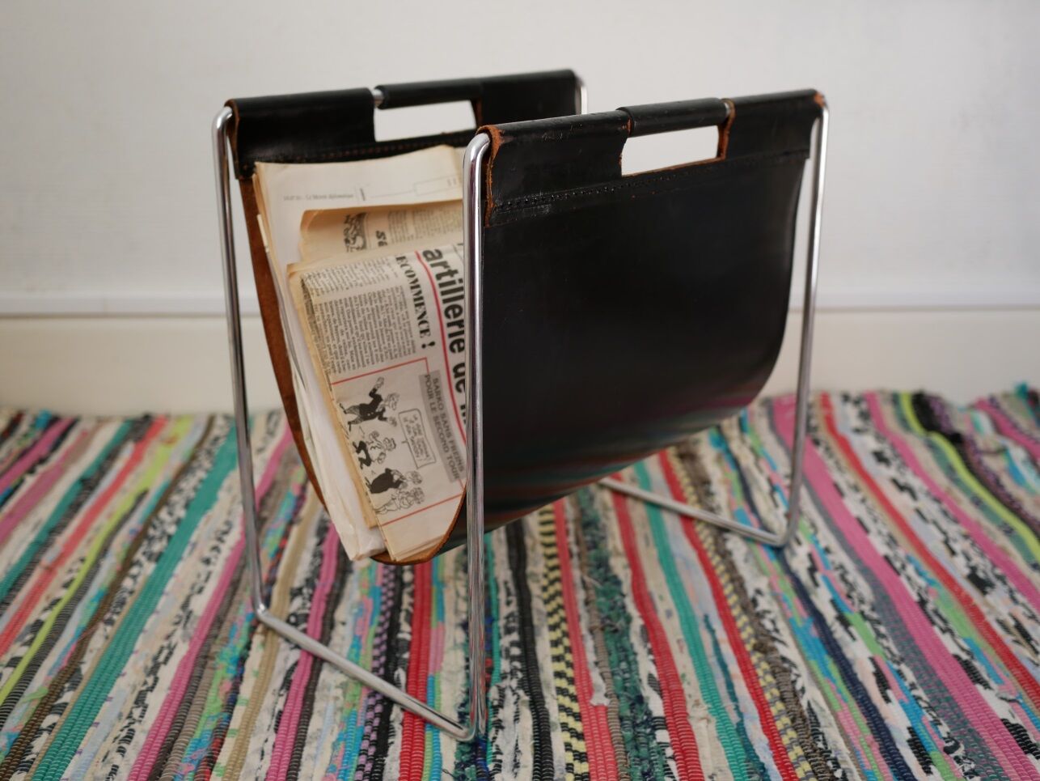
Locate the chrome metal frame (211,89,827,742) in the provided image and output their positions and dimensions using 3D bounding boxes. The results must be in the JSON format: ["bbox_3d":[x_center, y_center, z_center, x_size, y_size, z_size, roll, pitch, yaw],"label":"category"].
[{"bbox_3d":[0.013,-0.024,0.794,0.215,0.334,0.337,17,25,40],"label":"chrome metal frame"}]

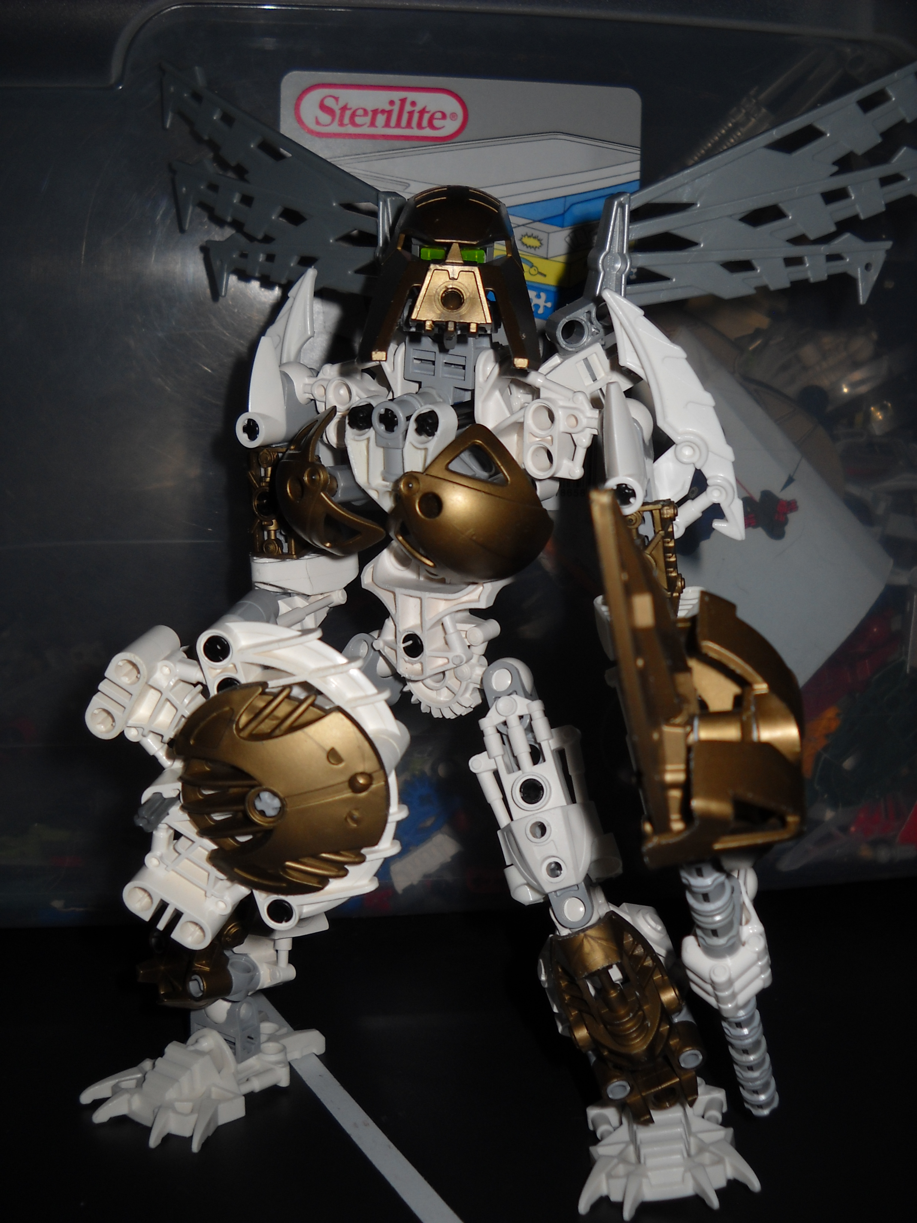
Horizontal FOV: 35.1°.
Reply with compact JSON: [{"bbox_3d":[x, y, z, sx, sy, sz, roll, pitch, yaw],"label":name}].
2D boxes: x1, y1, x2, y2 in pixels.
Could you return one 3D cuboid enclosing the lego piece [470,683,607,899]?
[{"bbox_3d":[0.017,0.036,0.278,0.022,0.042,0.015,-24,-23,16],"label":"lego piece"}]

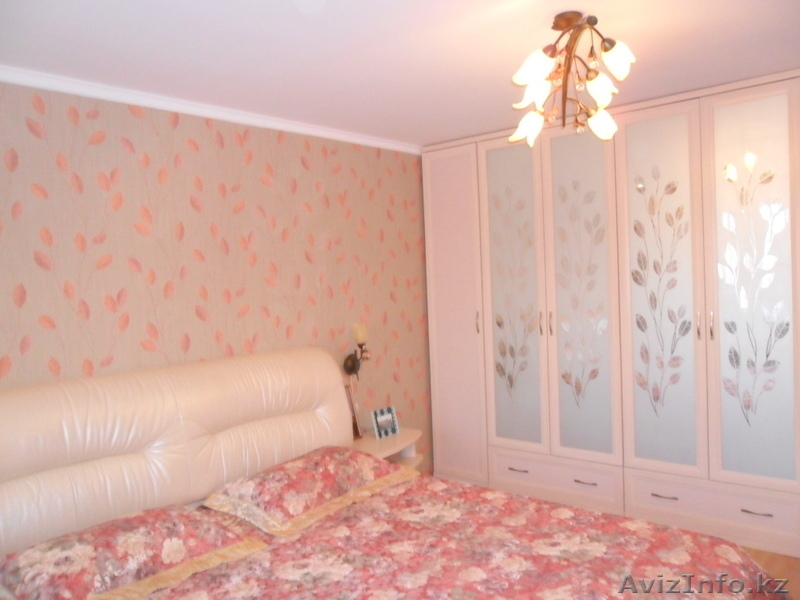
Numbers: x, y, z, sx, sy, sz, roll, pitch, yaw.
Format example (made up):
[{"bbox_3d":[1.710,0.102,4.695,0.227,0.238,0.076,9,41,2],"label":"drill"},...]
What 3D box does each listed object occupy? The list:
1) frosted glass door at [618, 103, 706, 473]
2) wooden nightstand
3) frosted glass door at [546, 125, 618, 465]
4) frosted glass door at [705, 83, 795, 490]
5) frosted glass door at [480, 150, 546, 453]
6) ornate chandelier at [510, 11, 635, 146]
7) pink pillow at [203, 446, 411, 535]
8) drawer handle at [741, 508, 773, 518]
[{"bbox_3d":[1.524,-0.045,3.646,0.483,2.134,0.040,0,3,40],"label":"frosted glass door"},{"bbox_3d":[-0.038,1.177,4.130,0.430,0.475,0.660,0,3,40],"label":"wooden nightstand"},{"bbox_3d":[1.152,-0.043,3.962,0.483,2.134,0.040,0,3,40],"label":"frosted glass door"},{"bbox_3d":[1.895,-0.048,3.330,0.483,2.134,0.040,0,3,40],"label":"frosted glass door"},{"bbox_3d":[0.781,-0.041,4.277,0.483,2.134,0.040,0,3,40],"label":"frosted glass door"},{"bbox_3d":[0.633,-0.816,2.272,0.450,0.460,0.430,-2,3,16],"label":"ornate chandelier"},{"bbox_3d":[-0.405,0.840,3.084,0.560,0.180,0.880,0,3,40],"label":"pink pillow"},{"bbox_3d":[1.926,1.159,3.372,0.155,0.020,0.030,0,3,40],"label":"drawer handle"}]

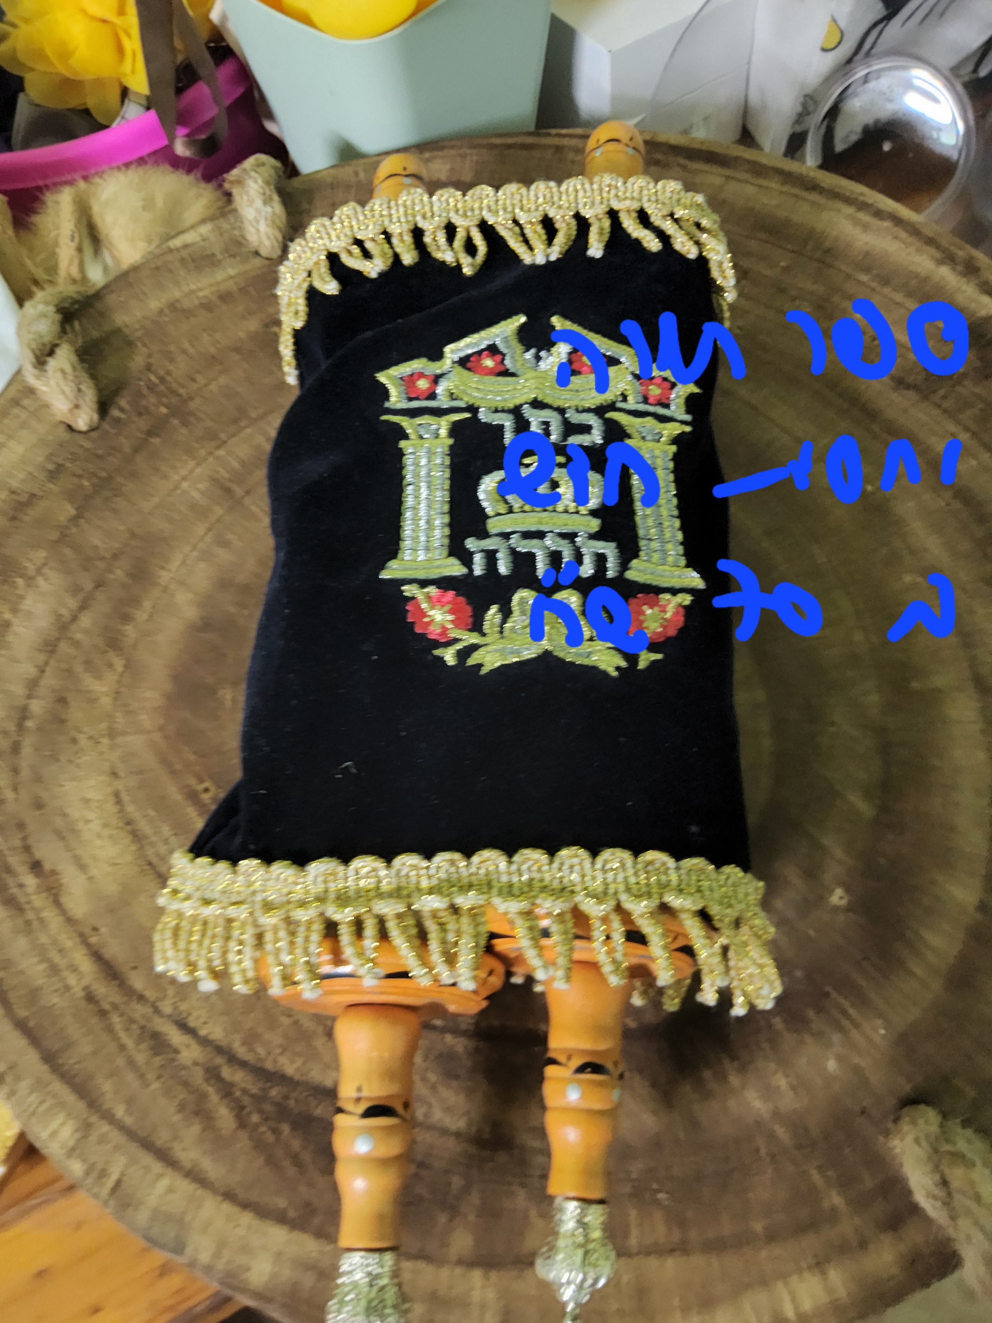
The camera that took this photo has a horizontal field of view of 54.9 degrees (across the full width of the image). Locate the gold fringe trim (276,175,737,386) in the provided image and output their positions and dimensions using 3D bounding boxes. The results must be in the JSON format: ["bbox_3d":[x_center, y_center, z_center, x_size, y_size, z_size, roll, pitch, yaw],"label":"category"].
[{"bbox_3d":[0.003,-0.133,0.340,0.160,0.054,0.049,1,67,2],"label":"gold fringe trim"}]

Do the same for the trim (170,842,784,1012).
[{"bbox_3d":[-0.009,0.080,0.278,0.182,0.056,0.040,1,66,2],"label":"trim"}]

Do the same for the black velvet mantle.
[{"bbox_3d":[-0.001,-0.042,0.302,0.157,0.056,0.220,1,67,2],"label":"black velvet mantle"}]

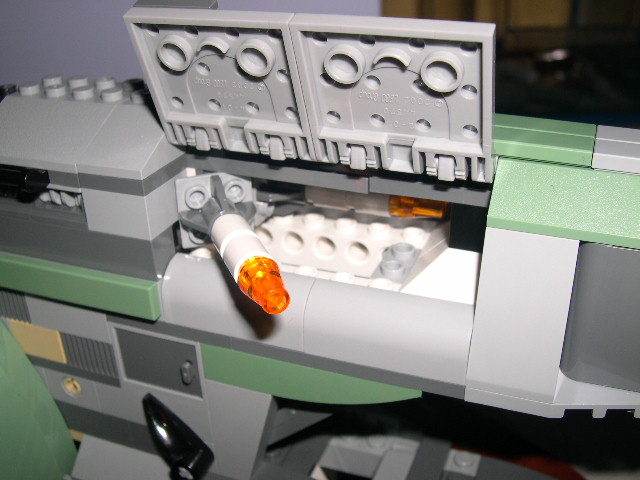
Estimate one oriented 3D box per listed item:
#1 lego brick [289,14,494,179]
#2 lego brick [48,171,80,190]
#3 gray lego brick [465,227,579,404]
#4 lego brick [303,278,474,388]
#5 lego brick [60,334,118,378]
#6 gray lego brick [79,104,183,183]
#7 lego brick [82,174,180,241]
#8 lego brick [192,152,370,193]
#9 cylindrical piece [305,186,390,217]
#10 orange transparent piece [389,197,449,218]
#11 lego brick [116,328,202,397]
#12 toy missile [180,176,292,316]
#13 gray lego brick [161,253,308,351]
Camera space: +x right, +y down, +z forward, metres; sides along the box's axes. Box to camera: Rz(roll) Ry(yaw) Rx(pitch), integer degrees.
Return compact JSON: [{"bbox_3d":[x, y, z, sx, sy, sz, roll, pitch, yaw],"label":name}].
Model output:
[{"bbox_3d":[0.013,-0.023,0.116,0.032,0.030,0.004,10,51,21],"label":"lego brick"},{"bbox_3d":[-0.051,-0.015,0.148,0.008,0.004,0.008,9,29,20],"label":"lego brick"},{"bbox_3d":[0.036,0.012,0.125,0.016,0.029,0.015,9,29,19],"label":"gray lego brick"},{"bbox_3d":[0.013,0.017,0.134,0.032,0.013,0.009,9,29,19],"label":"lego brick"},{"bbox_3d":[-0.053,0.025,0.170,0.016,0.010,0.008,9,29,20],"label":"lego brick"},{"bbox_3d":[-0.037,-0.022,0.145,0.016,0.010,0.024,9,29,19],"label":"gray lego brick"},{"bbox_3d":[-0.039,-0.009,0.148,0.016,0.010,0.016,9,29,19],"label":"lego brick"},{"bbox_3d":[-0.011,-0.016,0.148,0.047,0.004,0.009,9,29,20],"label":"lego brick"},{"bbox_3d":[0.007,-0.010,0.154,0.019,0.008,0.008,10,29,21],"label":"cylindrical piece"},{"bbox_3d":[0.020,-0.008,0.145,0.011,0.008,0.008,9,29,20],"label":"orange transparent piece"},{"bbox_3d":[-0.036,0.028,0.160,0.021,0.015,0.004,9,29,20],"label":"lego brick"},{"bbox_3d":[-0.014,0.002,0.125,0.016,0.016,0.038,-12,29,-19],"label":"toy missile"},{"bbox_3d":[-0.015,0.011,0.150,0.032,0.013,0.016,9,29,20],"label":"gray lego brick"}]

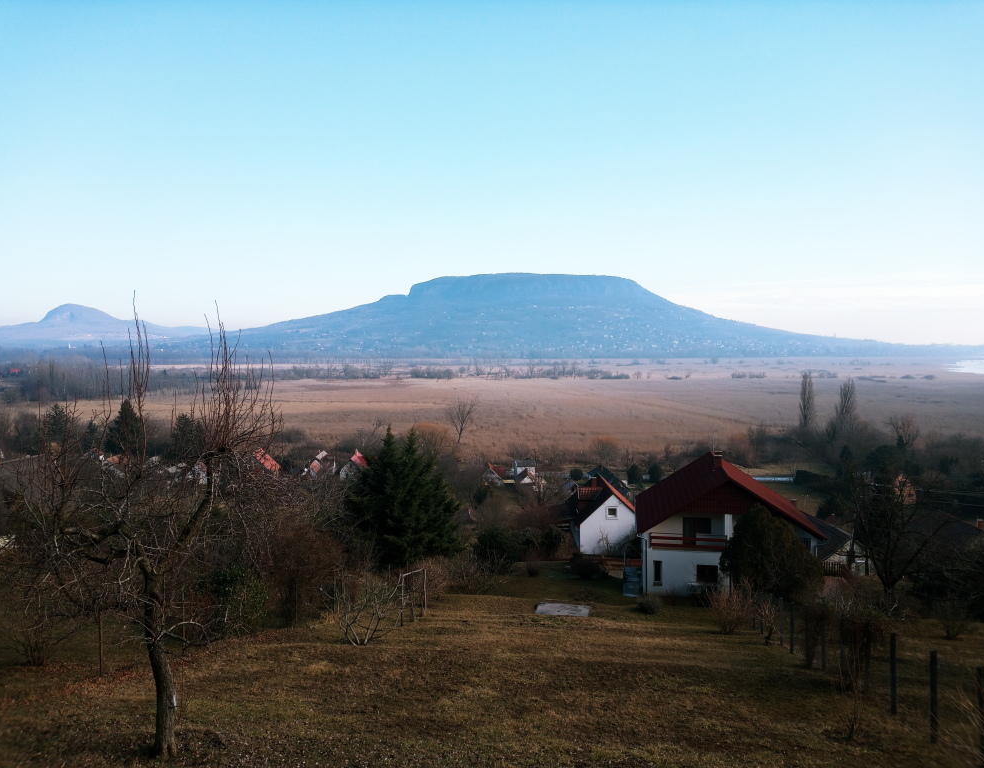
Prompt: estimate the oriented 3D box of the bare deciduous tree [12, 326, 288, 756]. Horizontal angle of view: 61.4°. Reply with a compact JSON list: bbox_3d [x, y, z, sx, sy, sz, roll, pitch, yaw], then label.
[{"bbox_3d":[-5.301,2.213,12.600,4.168,6.815,4.200,0,2,0],"label":"bare deciduous tree"}]

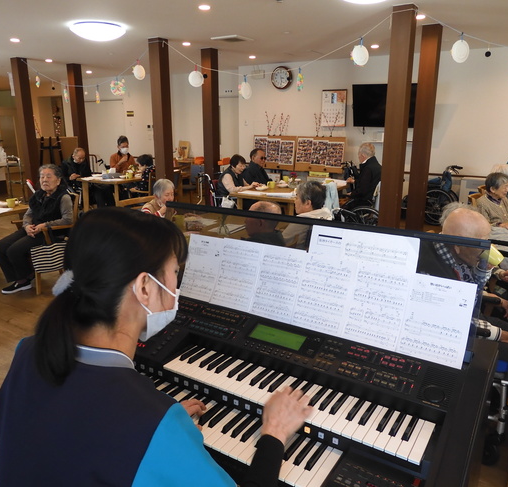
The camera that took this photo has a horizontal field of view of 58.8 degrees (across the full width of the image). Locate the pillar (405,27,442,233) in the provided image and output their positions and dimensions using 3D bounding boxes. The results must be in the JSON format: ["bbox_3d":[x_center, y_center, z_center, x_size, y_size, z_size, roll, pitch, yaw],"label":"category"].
[{"bbox_3d":[1.923,-1.131,5.170,0.176,2.495,0.176,10,18,32],"label":"pillar"}]

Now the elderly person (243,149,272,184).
[{"bbox_3d":[0.183,-0.851,6.858,0.750,1.190,0.480,8,17,30],"label":"elderly person"}]

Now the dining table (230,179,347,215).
[{"bbox_3d":[0.503,-0.359,5.753,0.890,0.700,1.480,10,18,32],"label":"dining table"}]

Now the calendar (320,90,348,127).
[{"bbox_3d":[1.379,-2.303,7.707,0.450,0.605,0.020,10,18,32],"label":"calendar"}]

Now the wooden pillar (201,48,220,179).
[{"bbox_3d":[-0.623,-1.539,6.649,0.170,2.440,0.170,10,18,32],"label":"wooden pillar"}]

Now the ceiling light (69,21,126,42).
[{"bbox_3d":[-1.627,-2.209,4.724,0.550,0.130,0.550,0,15,0],"label":"ceiling light"}]

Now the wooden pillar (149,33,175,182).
[{"bbox_3d":[-1.220,-1.371,6.114,0.172,2.582,0.172,8,17,30],"label":"wooden pillar"}]

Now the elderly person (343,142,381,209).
[{"bbox_3d":[1.251,-0.611,5.656,0.720,1.260,0.500,8,17,30],"label":"elderly person"}]

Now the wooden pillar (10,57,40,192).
[{"bbox_3d":[-3.748,-1.769,7.494,0.170,2.440,0.170,10,18,32],"label":"wooden pillar"}]

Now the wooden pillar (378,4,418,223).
[{"bbox_3d":[1.369,-0.911,4.371,0.176,2.495,0.176,10,18,32],"label":"wooden pillar"}]

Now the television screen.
[{"bbox_3d":[2.112,-2.160,7.101,1.120,0.660,0.070,10,29,32],"label":"television screen"}]

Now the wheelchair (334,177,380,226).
[{"bbox_3d":[1.210,-0.405,5.737,1.000,0.880,0.600,8,17,30],"label":"wheelchair"}]

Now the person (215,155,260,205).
[{"bbox_3d":[-0.163,-0.688,6.355,0.750,1.130,0.460,8,17,30],"label":"person"}]

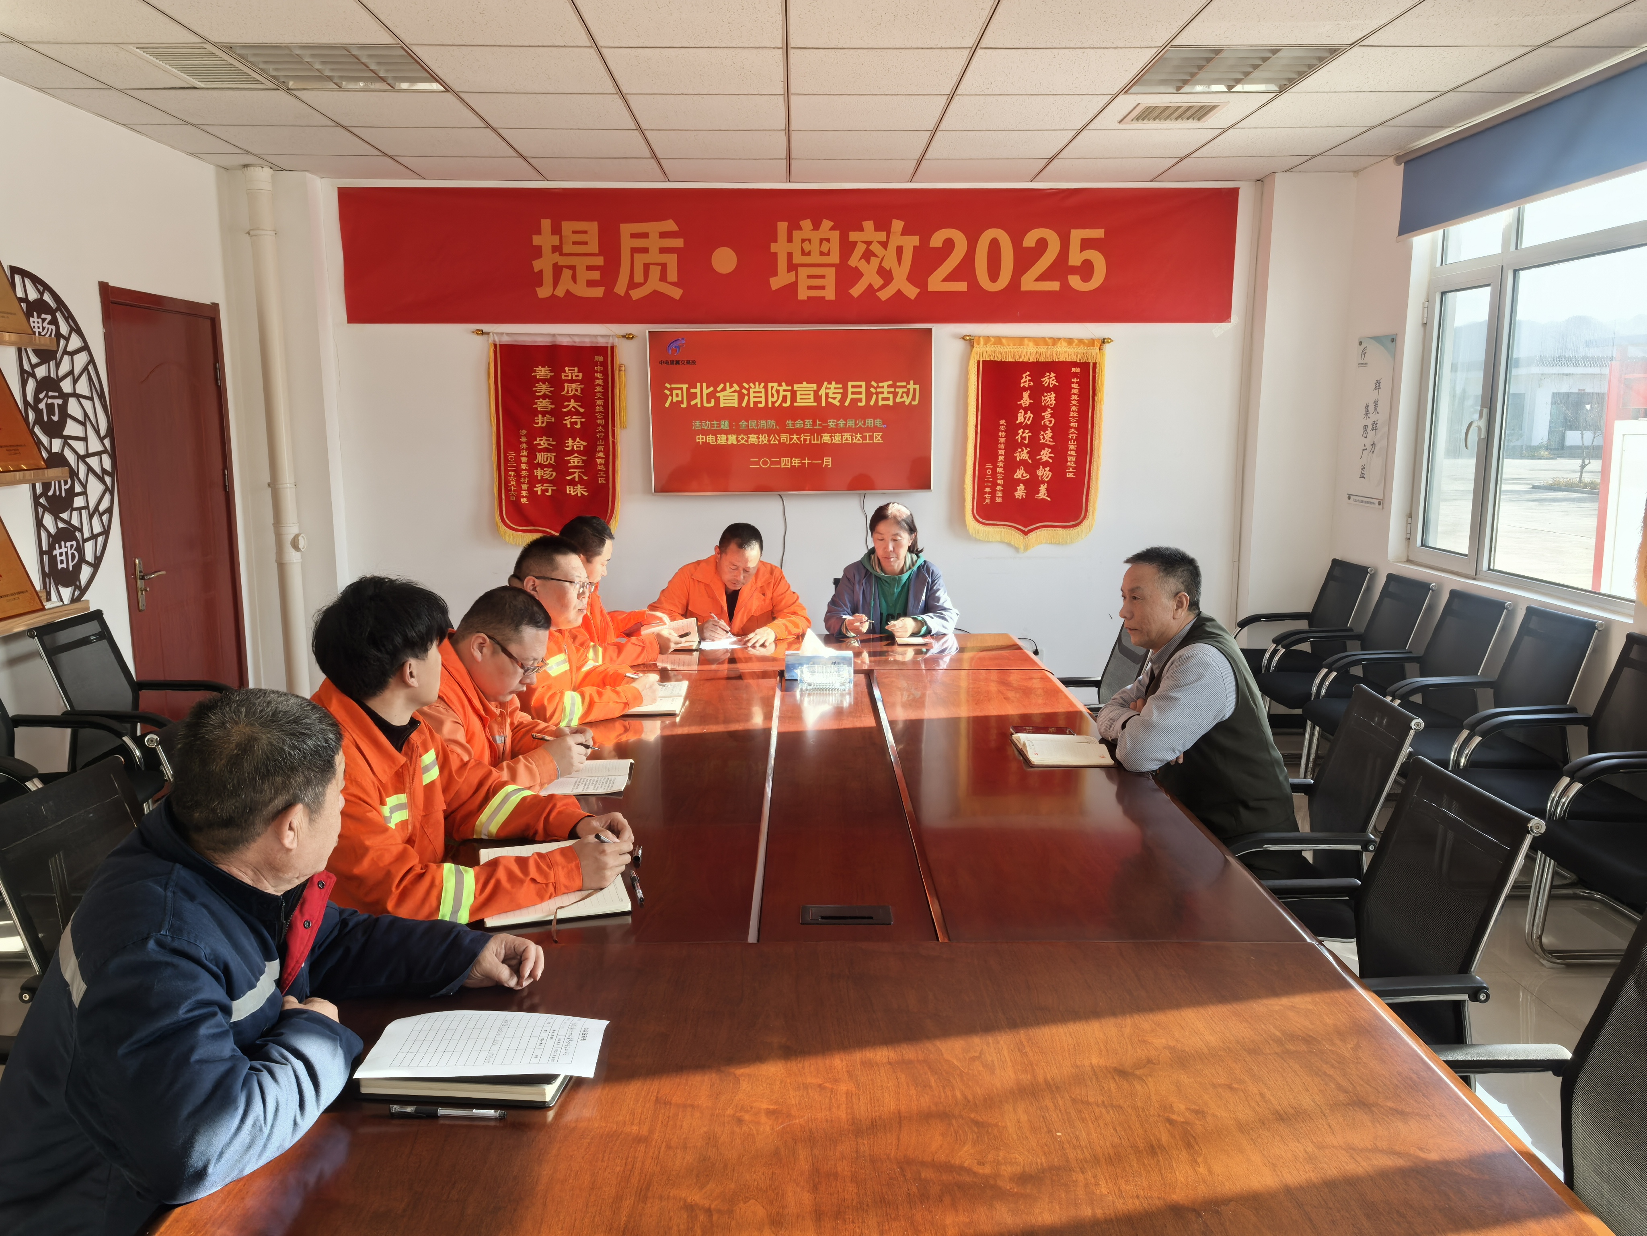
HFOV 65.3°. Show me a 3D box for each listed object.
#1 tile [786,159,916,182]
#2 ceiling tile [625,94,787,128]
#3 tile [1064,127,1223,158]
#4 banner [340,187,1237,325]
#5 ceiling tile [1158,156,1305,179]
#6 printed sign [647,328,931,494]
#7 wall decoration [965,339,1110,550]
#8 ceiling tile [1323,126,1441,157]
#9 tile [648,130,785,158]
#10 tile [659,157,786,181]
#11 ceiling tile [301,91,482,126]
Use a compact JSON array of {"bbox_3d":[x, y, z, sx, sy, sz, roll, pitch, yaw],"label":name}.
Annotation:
[{"bbox_3d":[0.141,-2.135,6.109,0.600,0.020,0.573,0,9,-1],"label":"tile"},{"bbox_3d":[-0.432,-1.942,4.925,0.600,0.020,0.600,0,9,-1],"label":"ceiling tile"},{"bbox_3d":[1.349,-2.055,5.563,0.600,0.020,0.600,0,9,-1],"label":"tile"},{"bbox_3d":[-0.155,-1.809,6.431,4.455,0.646,0.010,0,9,-1],"label":"banner"},{"bbox_3d":[1.934,-2.155,6.170,0.600,0.020,0.600,0,9,-1],"label":"ceiling tile"},{"bbox_3d":[-0.160,-1.045,6.515,1.412,0.811,0.060,0,9,-1],"label":"printed sign"},{"bbox_3d":[1.102,-0.886,6.661,0.720,1.100,0.030,0,9,-1],"label":"wall decoration"},{"bbox_3d":[2.405,-2.063,5.589,0.313,0.020,0.600,0,9,-1],"label":"ceiling tile"},{"bbox_3d":[-0.450,-2.044,5.519,0.600,0.020,0.600,0,9,-1],"label":"tile"},{"bbox_3d":[-0.465,-2.138,6.110,0.600,0.020,0.600,0,9,-1],"label":"tile"},{"bbox_3d":[-1.634,-1.937,4.896,0.600,0.020,0.600,0,9,-1],"label":"ceiling tile"}]

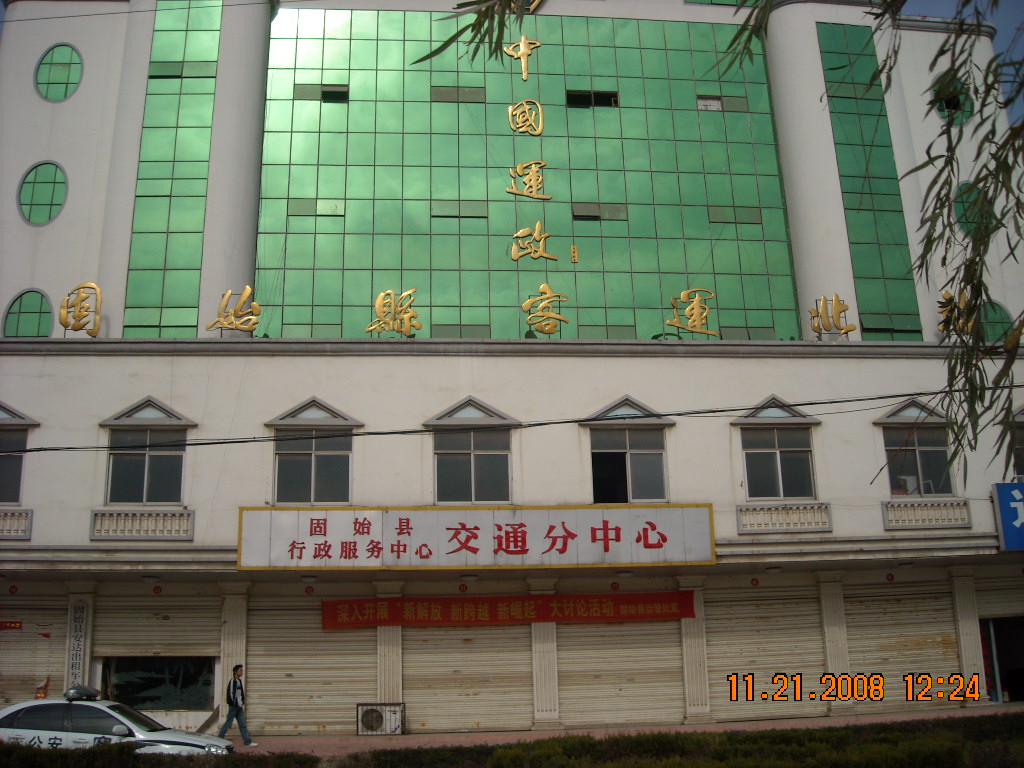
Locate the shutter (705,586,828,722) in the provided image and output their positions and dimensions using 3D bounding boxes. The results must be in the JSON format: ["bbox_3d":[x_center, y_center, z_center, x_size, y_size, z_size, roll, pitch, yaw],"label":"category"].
[{"bbox_3d":[6.082,6.479,24.718,2.846,3.096,0.120,0,-16,-6],"label":"shutter"}]

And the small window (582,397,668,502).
[{"bbox_3d":[2.547,1.447,22.536,1.950,2.250,0.250,0,-16,-6],"label":"small window"}]

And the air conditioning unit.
[{"bbox_3d":[-2.729,6.942,21.487,0.970,0.640,0.400,0,-16,-6],"label":"air conditioning unit"}]

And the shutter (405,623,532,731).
[{"bbox_3d":[-1.037,6.564,23.932,2.961,2.936,0.120,0,-16,-6],"label":"shutter"}]

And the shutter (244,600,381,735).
[{"bbox_3d":[-4.308,6.038,22.248,2.780,2.850,0.120,0,-16,-6],"label":"shutter"}]

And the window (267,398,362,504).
[{"bbox_3d":[-4.184,1.426,21.878,2.020,2.270,0.250,0,-16,-6],"label":"window"}]

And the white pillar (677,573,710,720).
[{"bbox_3d":[4.062,5.926,23.111,0.680,3.250,0.480,0,-16,-6],"label":"white pillar"}]

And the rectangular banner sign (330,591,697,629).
[{"bbox_3d":[-0.003,5.272,24.084,8.640,0.681,0.060,0,-16,-6],"label":"rectangular banner sign"}]

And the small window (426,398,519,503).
[{"bbox_3d":[-0.873,1.456,23.086,2.106,2.461,0.280,0,-16,-6],"label":"small window"}]

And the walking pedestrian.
[{"bbox_3d":[-5.469,6.383,20.555,0.760,1.650,0.500,0,-16,-6],"label":"walking pedestrian"}]

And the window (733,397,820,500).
[{"bbox_3d":[6.139,1.457,23.817,2.101,2.473,0.280,0,-16,-6],"label":"window"}]

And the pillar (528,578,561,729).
[{"bbox_3d":[0.737,5.916,22.771,0.680,3.250,0.480,0,-16,-6],"label":"pillar"}]

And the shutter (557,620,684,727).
[{"bbox_3d":[2.399,6.102,22.891,2.780,2.850,0.120,0,-16,-6],"label":"shutter"}]

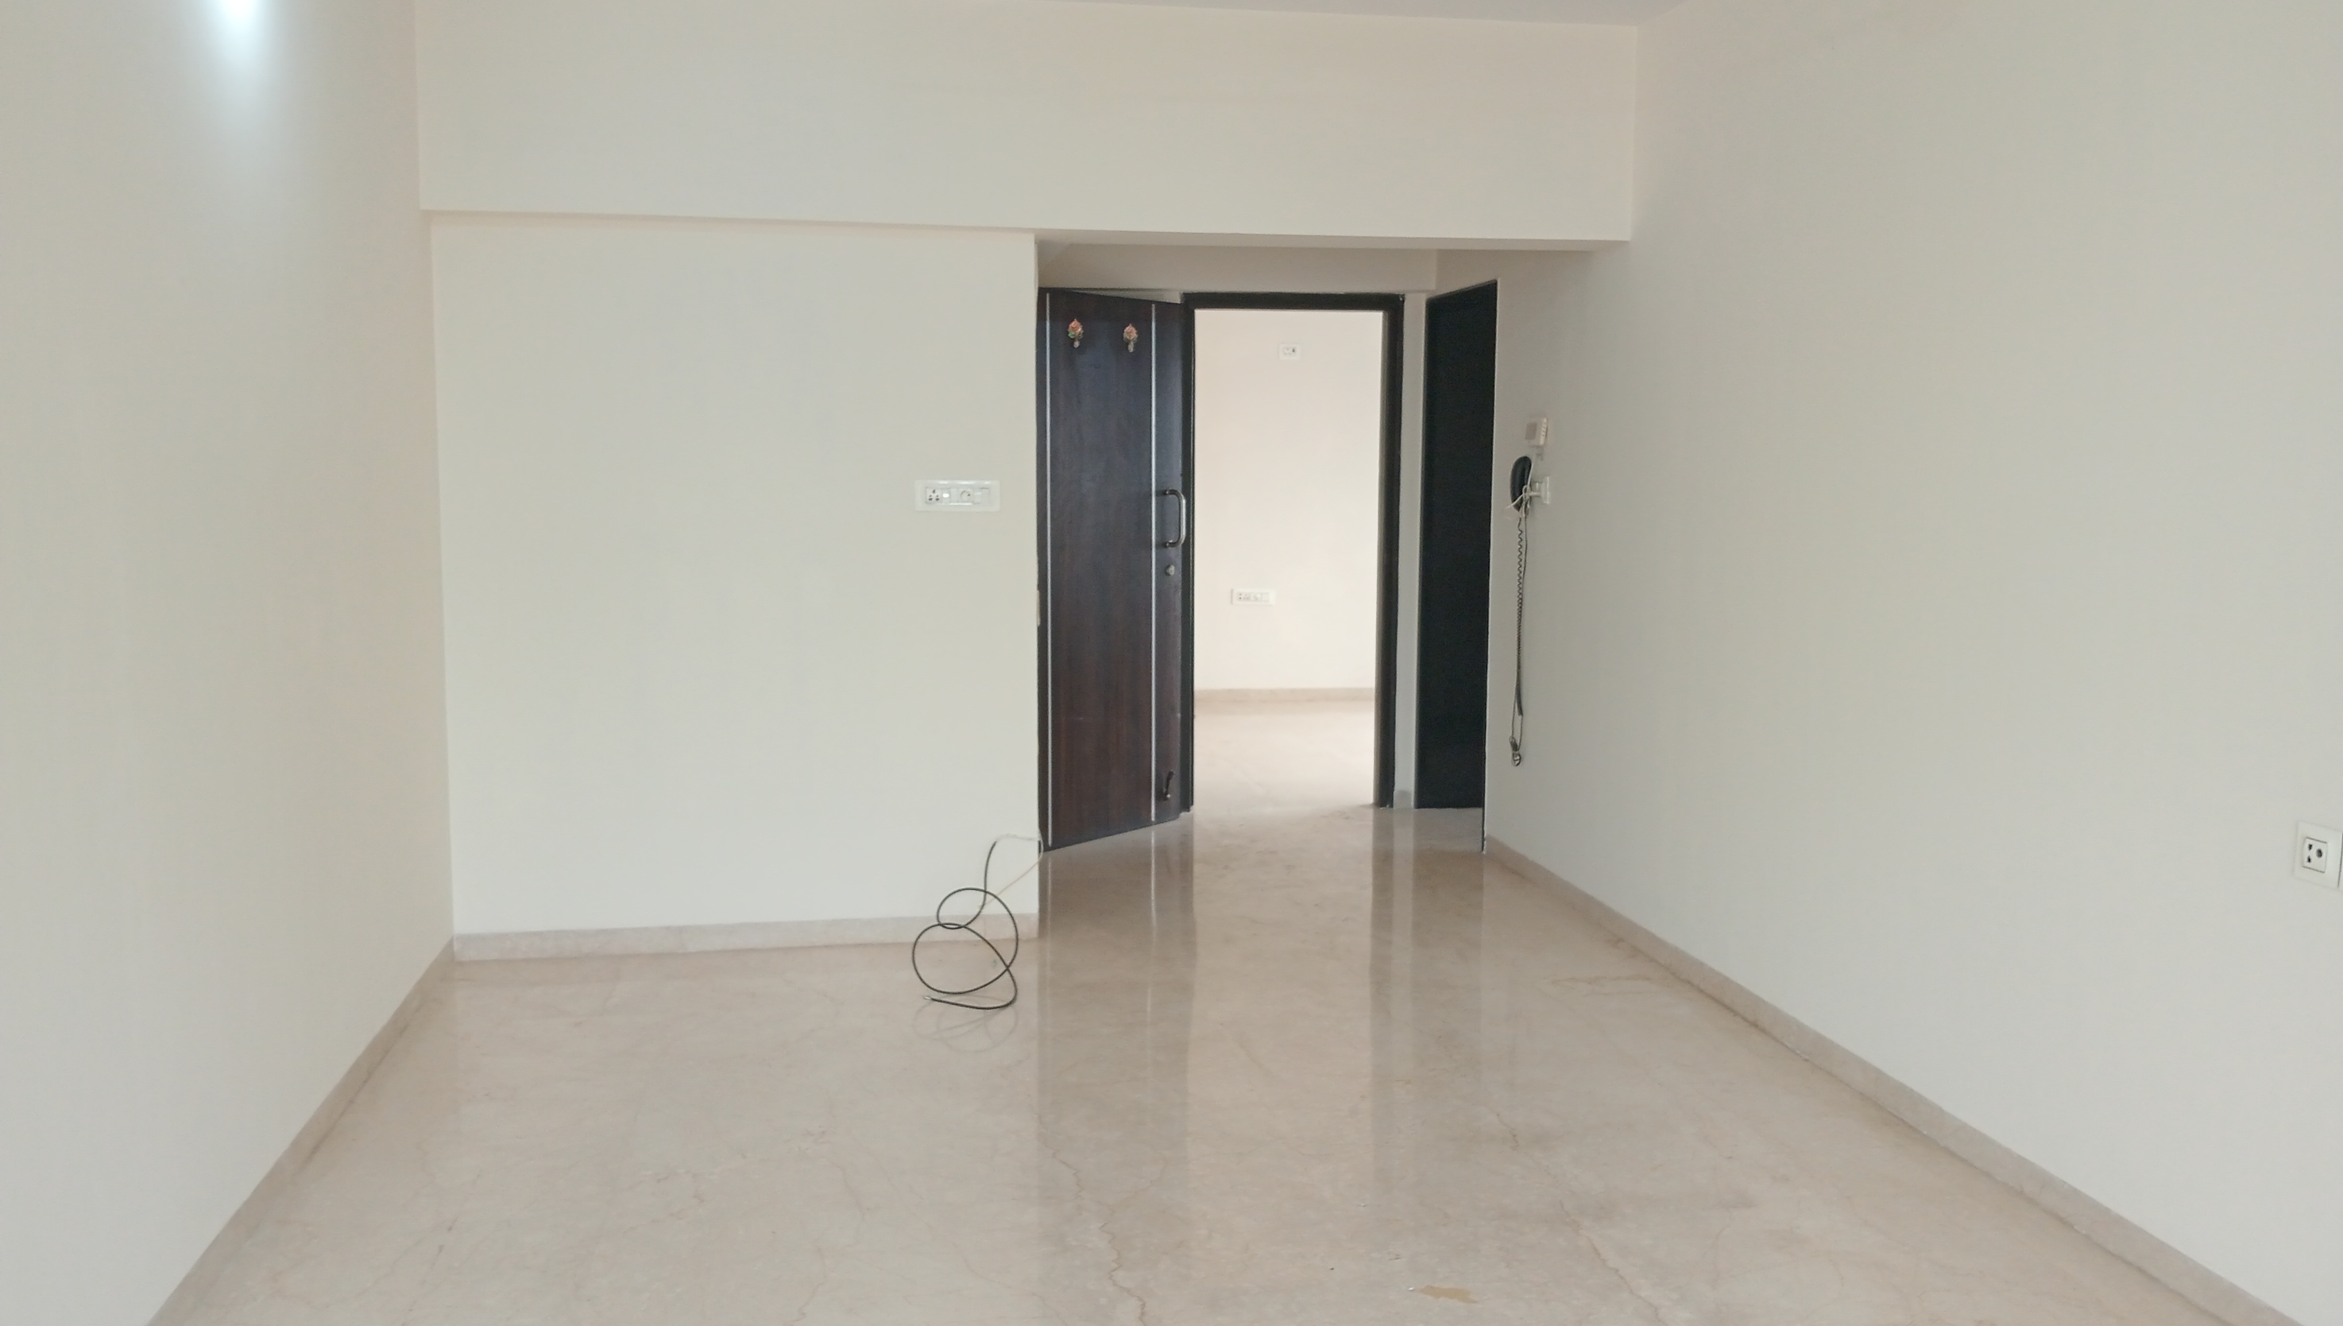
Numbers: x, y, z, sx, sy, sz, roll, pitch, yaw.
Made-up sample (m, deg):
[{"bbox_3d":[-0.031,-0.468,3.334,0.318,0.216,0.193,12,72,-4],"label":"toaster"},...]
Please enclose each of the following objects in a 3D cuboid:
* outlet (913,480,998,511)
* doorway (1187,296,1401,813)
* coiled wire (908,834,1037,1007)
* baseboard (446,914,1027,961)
[{"bbox_3d":[-0.627,-0.490,5.580,0.244,0.091,0.018,-1,7,-10],"label":"outlet"},{"bbox_3d":[0.481,-0.439,7.749,0.891,2.092,0.120,-1,7,-10],"label":"doorway"},{"bbox_3d":[-0.536,0.713,5.353,0.395,0.348,0.660,-1,7,-10],"label":"coiled wire"},{"bbox_3d":[-1.240,0.812,5.638,1.685,0.078,0.018,-1,7,-10],"label":"baseboard"}]

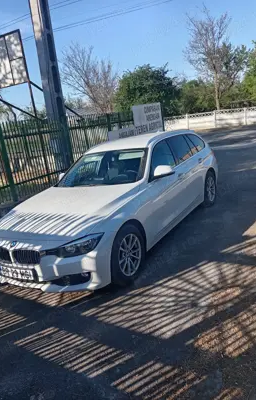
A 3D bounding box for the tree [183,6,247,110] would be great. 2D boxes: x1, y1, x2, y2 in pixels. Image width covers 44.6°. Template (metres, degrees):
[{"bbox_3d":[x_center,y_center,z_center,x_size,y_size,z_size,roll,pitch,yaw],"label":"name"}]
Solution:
[{"bbox_3d":[7.389,-11.047,26.155,5.000,9.320,4.800,-4,15,17],"label":"tree"}]

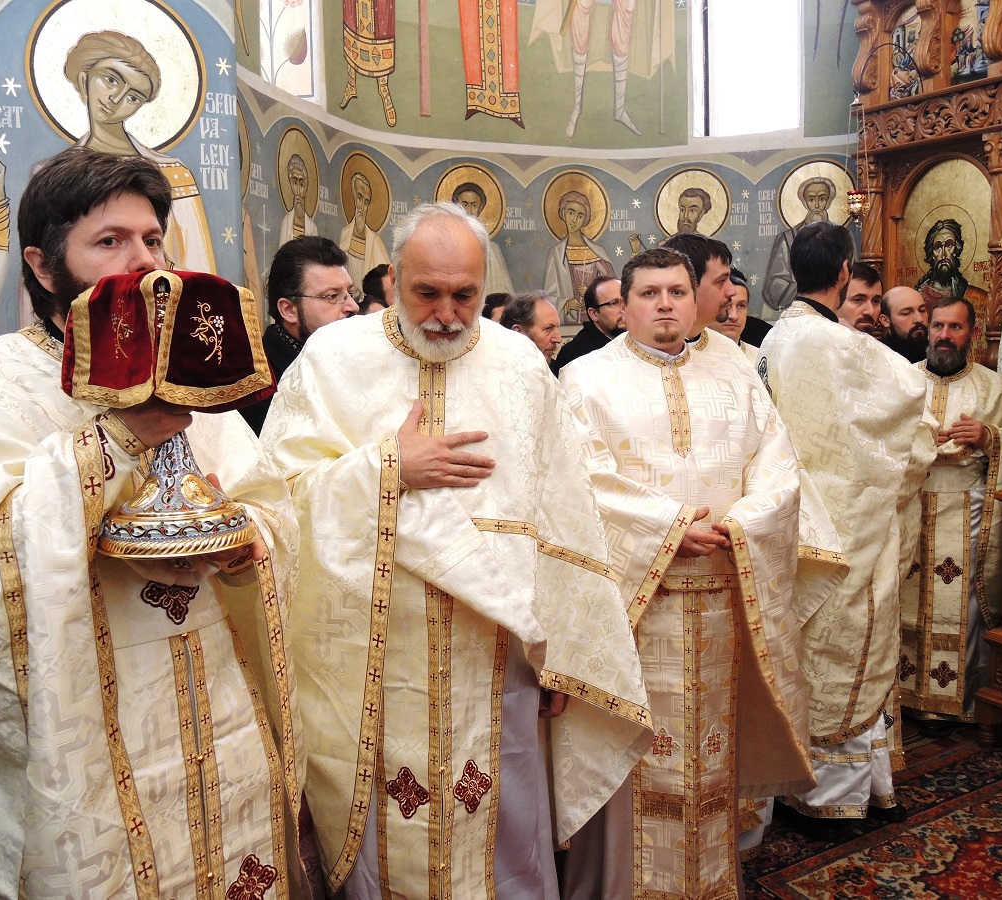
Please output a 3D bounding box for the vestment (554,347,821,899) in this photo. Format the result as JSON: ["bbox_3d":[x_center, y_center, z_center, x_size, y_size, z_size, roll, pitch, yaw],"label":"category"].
[{"bbox_3d":[0.455,0.389,2.380,0.640,1.343,0.480,-1,3,-8],"label":"vestment"}]

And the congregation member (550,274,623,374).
[{"bbox_3d":[0.408,0.210,3.750,0.340,1.774,0.520,1,3,32],"label":"congregation member"}]

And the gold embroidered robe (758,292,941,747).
[{"bbox_3d":[1.023,0.239,2.890,0.500,1.354,0.560,-2,3,-14],"label":"gold embroidered robe"}]

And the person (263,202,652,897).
[{"bbox_3d":[-0.087,0.356,1.890,0.740,1.674,0.500,-1,3,-6],"label":"person"}]

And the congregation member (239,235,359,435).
[{"bbox_3d":[-0.478,0.331,2.350,0.380,1.694,0.530,0,3,22],"label":"congregation member"}]

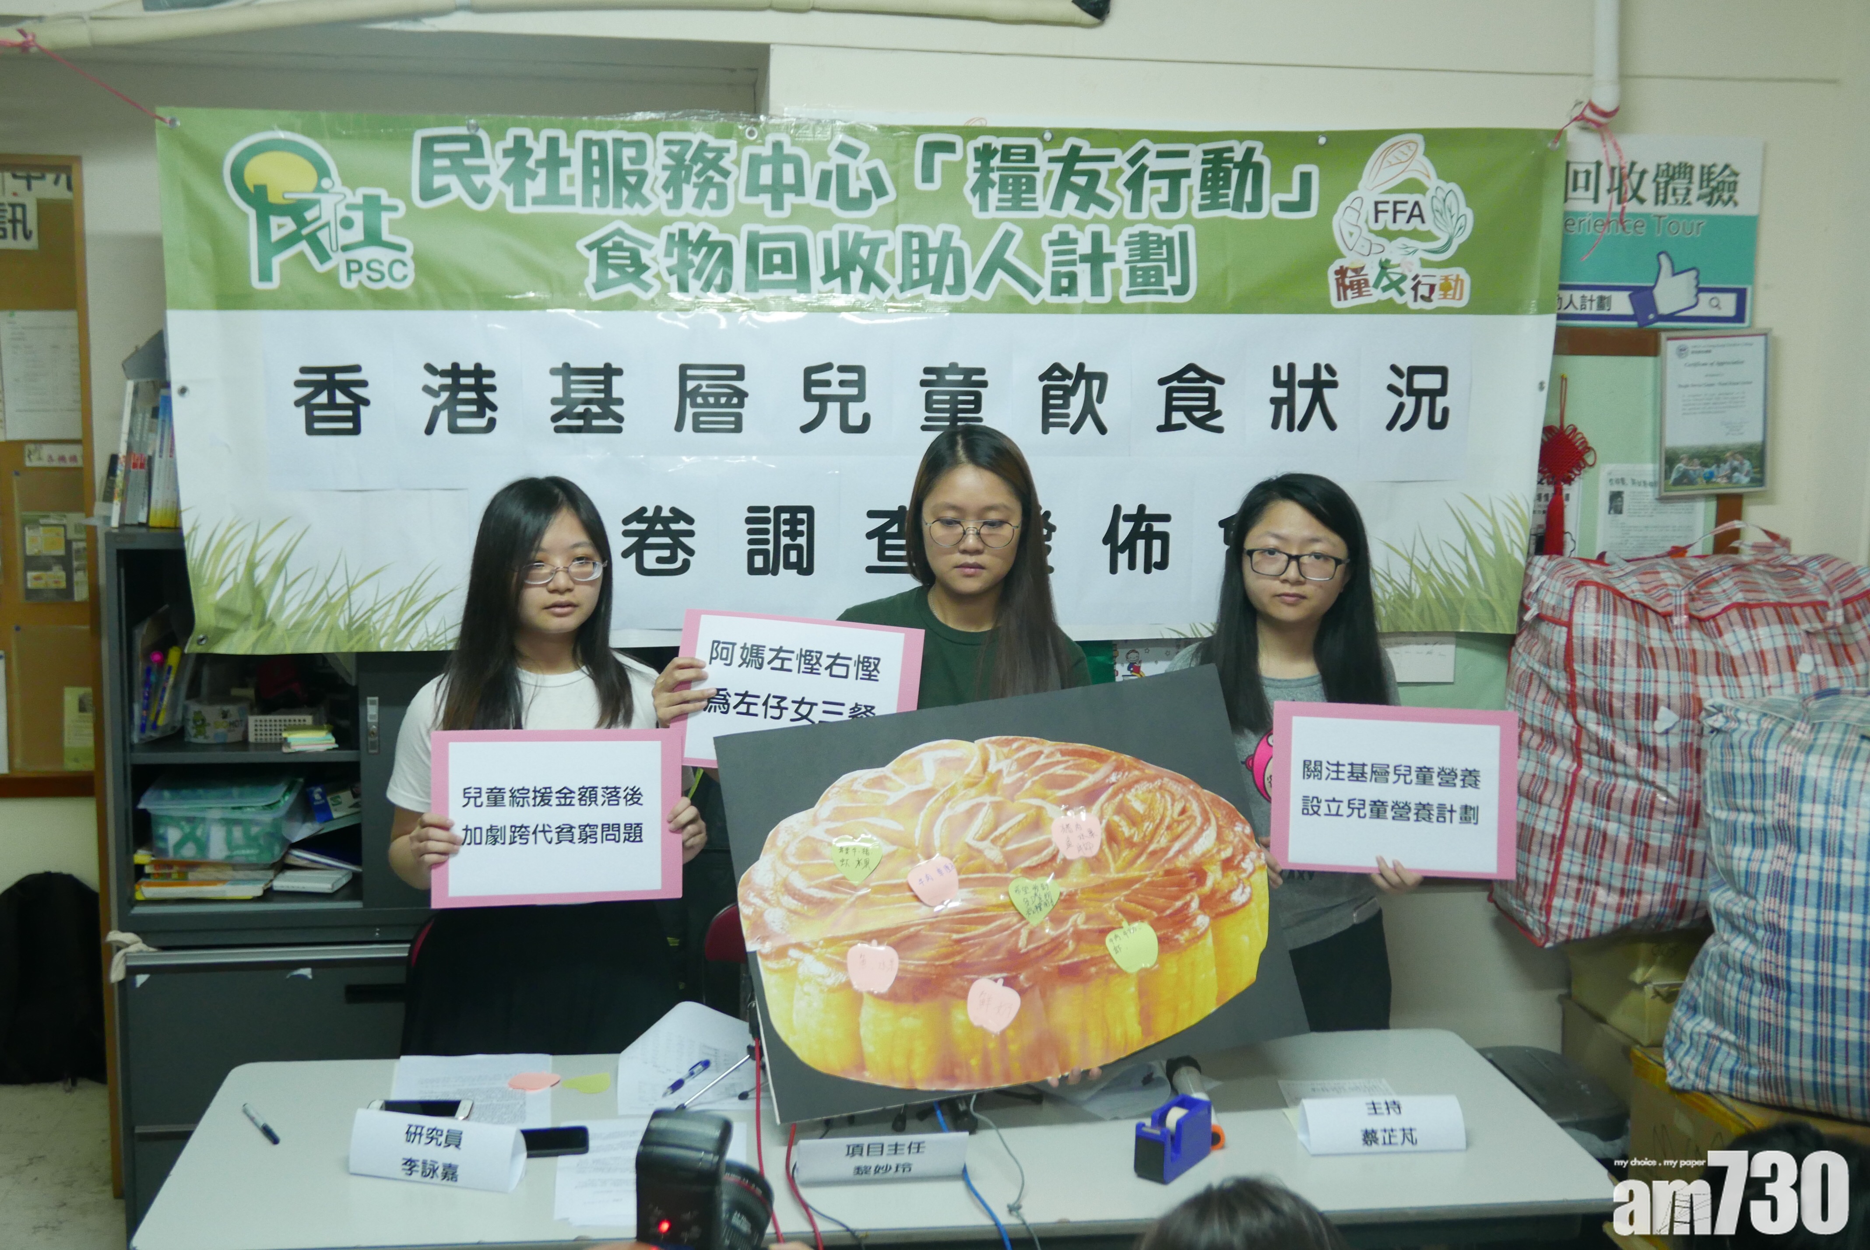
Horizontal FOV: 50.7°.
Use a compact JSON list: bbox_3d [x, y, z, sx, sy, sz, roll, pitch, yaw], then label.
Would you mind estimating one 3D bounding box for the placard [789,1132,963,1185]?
[{"bbox_3d":[-0.069,0.653,2.466,0.212,0.064,0.070,0,8,-8],"label":"placard"}]

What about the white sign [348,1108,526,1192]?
[{"bbox_3d":[-0.609,0.643,2.450,0.212,0.070,0.082,3,9,13],"label":"white sign"}]

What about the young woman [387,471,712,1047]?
[{"bbox_3d":[-0.564,0.568,2.916,0.470,1.565,0.380,-1,9,-13],"label":"young woman"}]

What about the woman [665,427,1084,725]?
[{"bbox_3d":[-0.076,0.526,2.983,0.600,1.645,0.420,1,8,-2],"label":"woman"}]

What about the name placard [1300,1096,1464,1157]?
[{"bbox_3d":[0.585,0.646,2.597,0.212,0.062,0.088,0,8,-8],"label":"name placard"}]

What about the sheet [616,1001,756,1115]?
[{"bbox_3d":[-0.333,0.599,2.767,0.220,0.075,0.265,0,8,-7],"label":"sheet"}]

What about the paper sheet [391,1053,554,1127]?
[{"bbox_3d":[-0.629,0.637,2.689,0.213,0.012,0.297,-1,8,-10],"label":"paper sheet"}]

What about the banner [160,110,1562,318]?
[{"bbox_3d":[-0.064,-0.706,3.418,2.440,0.340,0.040,0,8,-9],"label":"banner"}]

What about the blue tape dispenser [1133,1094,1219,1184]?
[{"bbox_3d":[0.305,0.652,2.507,0.047,0.069,0.122,7,10,33],"label":"blue tape dispenser"}]

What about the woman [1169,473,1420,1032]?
[{"bbox_3d":[0.526,0.561,3.047,0.430,1.578,0.400,2,8,4],"label":"woman"}]

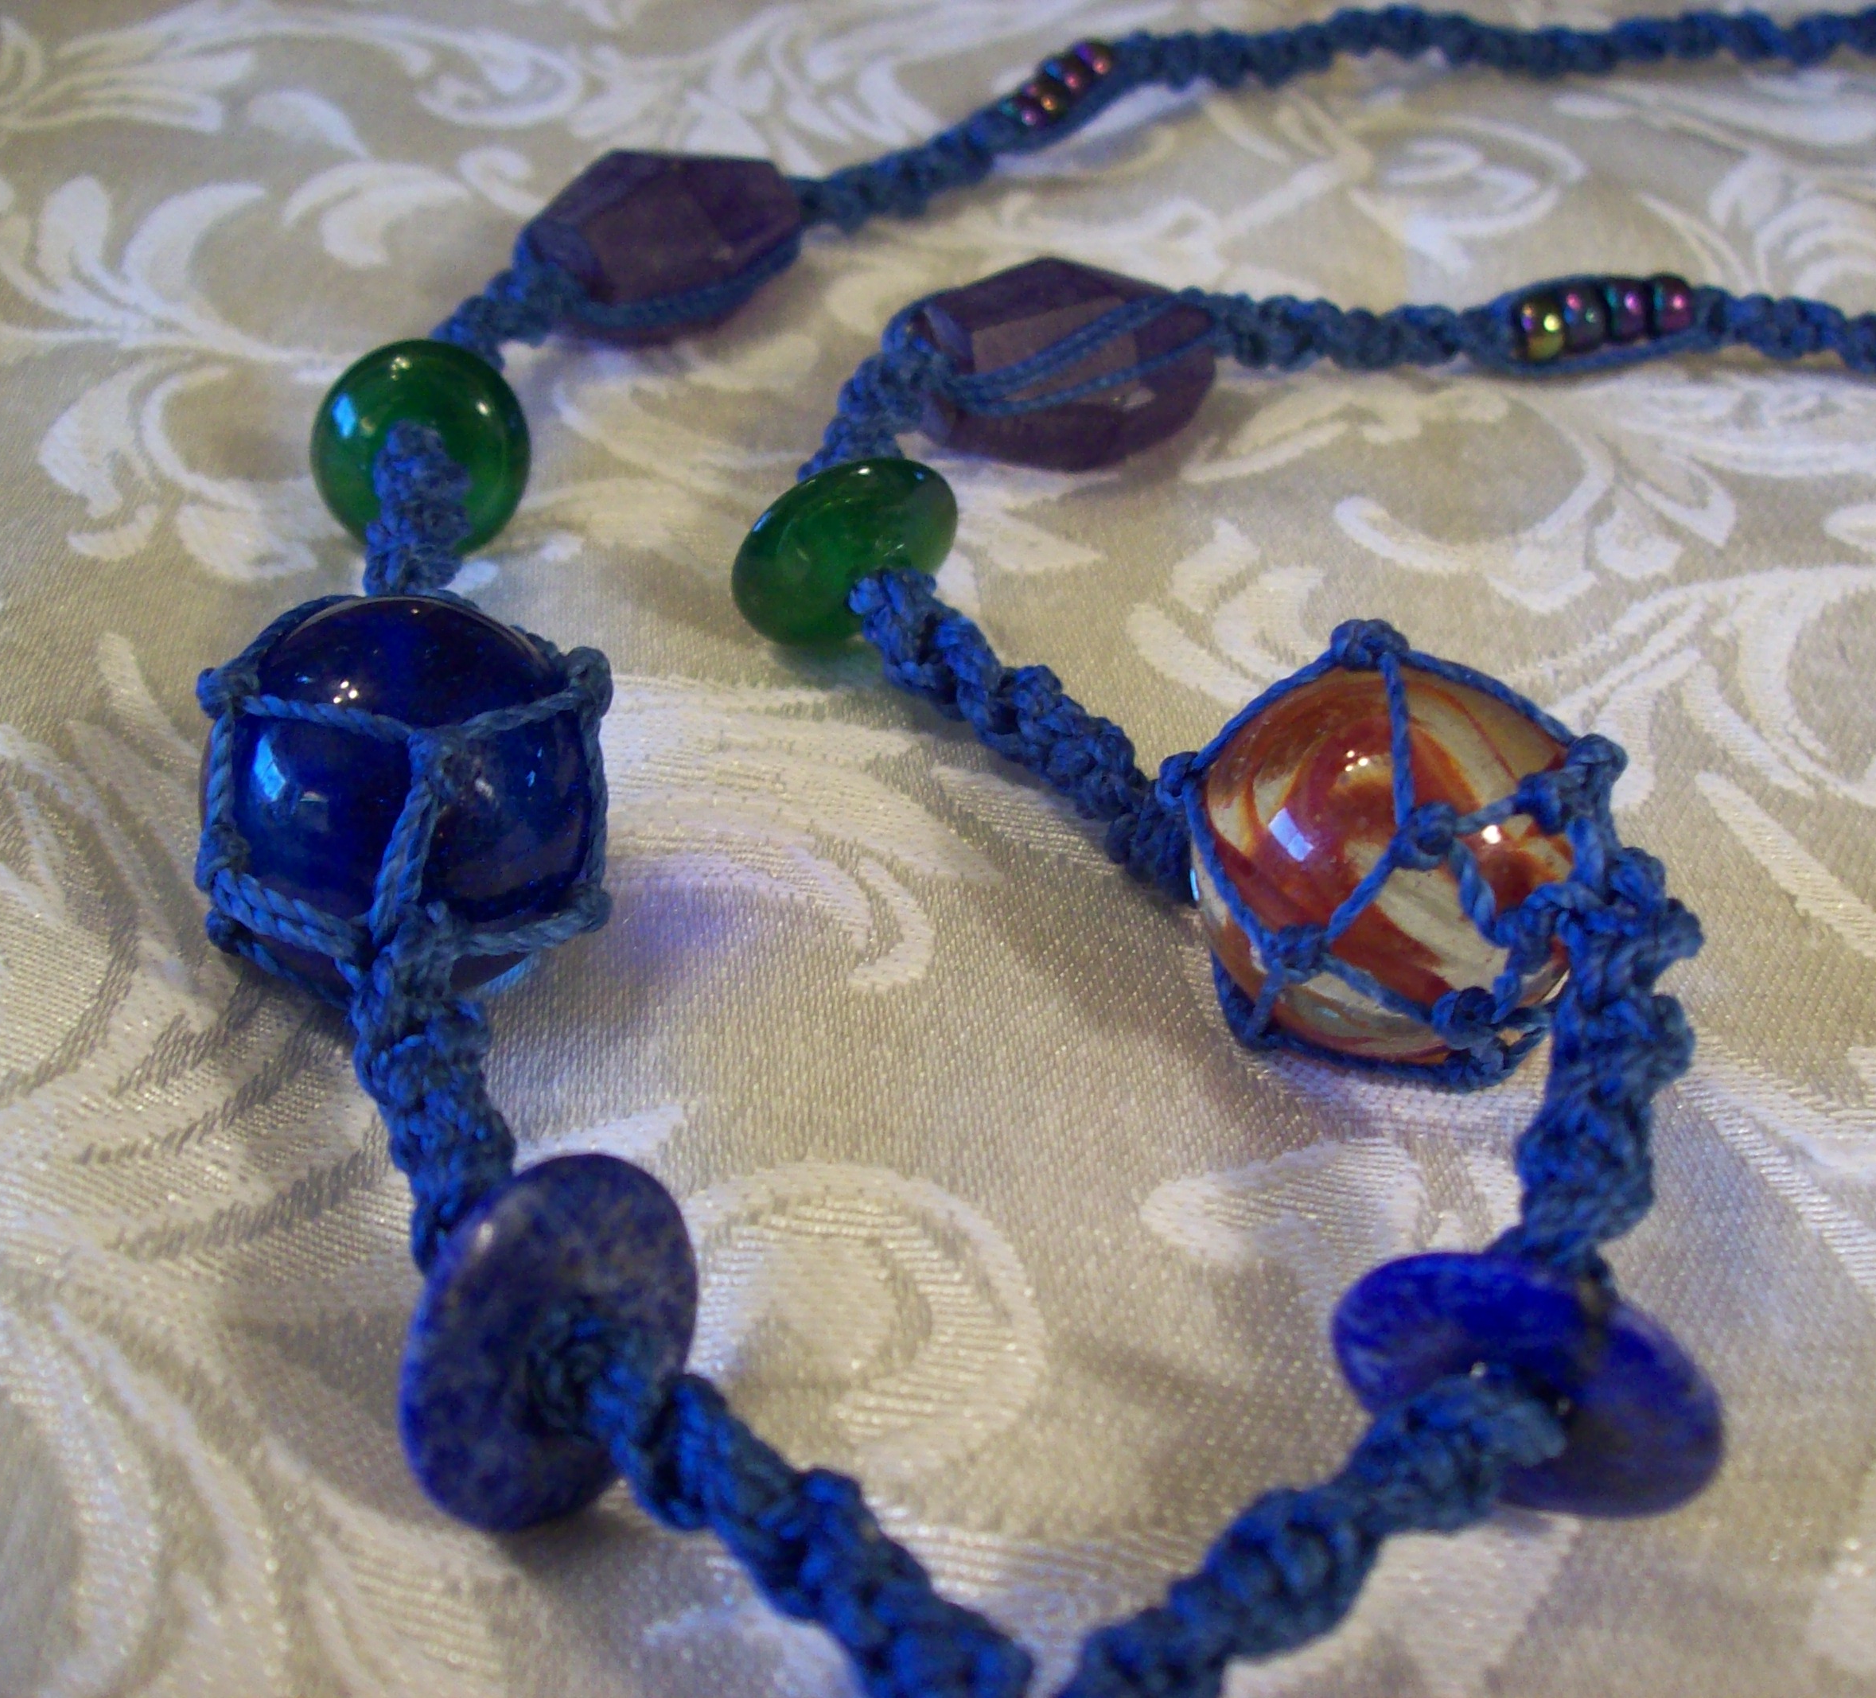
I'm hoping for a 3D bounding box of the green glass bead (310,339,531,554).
[{"bbox_3d":[-0.028,-0.022,0.129,0.012,0.012,0.006,-3,5,-12],"label":"green glass bead"}]

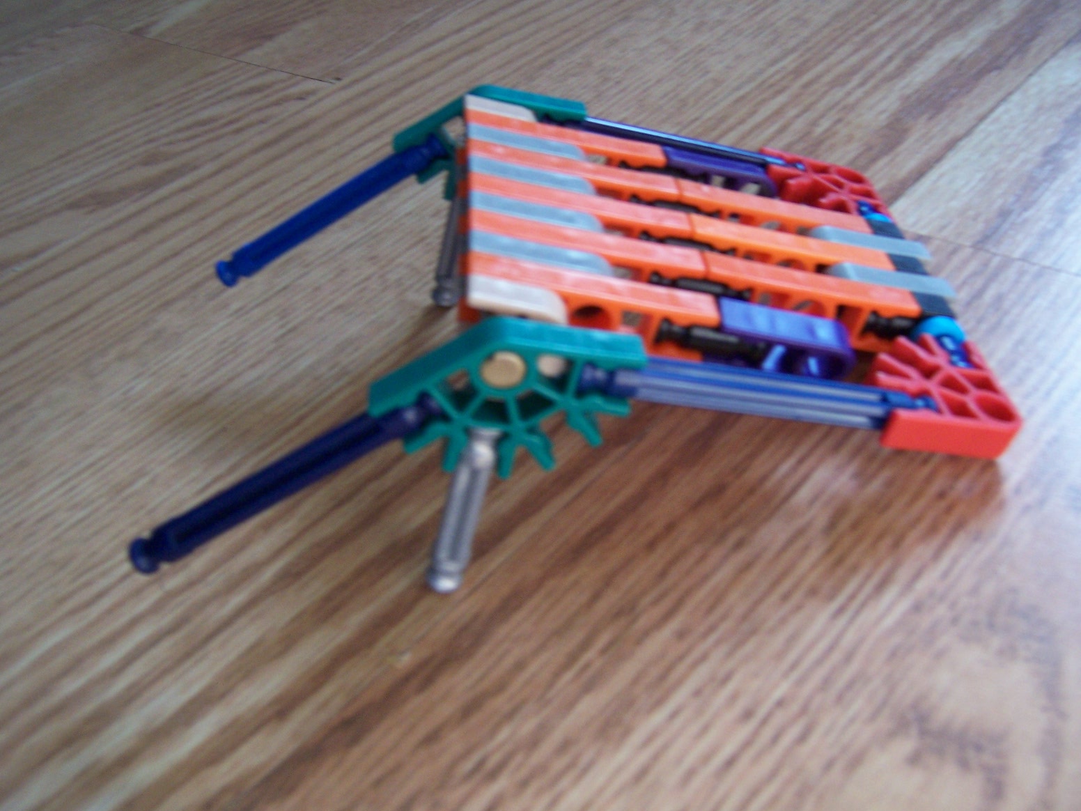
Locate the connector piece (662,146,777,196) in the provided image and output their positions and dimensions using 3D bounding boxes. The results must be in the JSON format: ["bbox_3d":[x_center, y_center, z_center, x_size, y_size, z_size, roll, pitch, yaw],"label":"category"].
[{"bbox_3d":[0.033,-0.042,0.197,0.023,0.010,0.006,8,38,-13],"label":"connector piece"}]

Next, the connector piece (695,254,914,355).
[{"bbox_3d":[0.043,-0.016,0.169,0.037,0.010,0.006,8,38,-13],"label":"connector piece"}]

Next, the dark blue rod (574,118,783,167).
[{"bbox_3d":[0.026,-0.051,0.205,0.054,0.006,0.006,7,38,-12],"label":"dark blue rod"}]

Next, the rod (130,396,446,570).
[{"bbox_3d":[-0.036,0.010,0.145,0.054,0.006,0.006,-28,36,17],"label":"rod"}]

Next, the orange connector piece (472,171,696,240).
[{"bbox_3d":[0.005,-0.029,0.171,0.037,0.010,0.006,8,38,-13],"label":"orange connector piece"}]

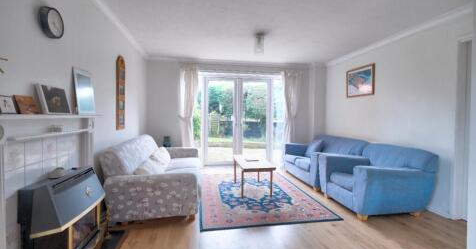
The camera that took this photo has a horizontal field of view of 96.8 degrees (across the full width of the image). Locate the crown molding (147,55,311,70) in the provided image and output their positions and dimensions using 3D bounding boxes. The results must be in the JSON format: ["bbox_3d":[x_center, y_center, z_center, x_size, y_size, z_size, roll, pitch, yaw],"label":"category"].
[{"bbox_3d":[-0.075,-1.408,4.840,3.831,0.096,0.102,0,2,-10],"label":"crown molding"}]

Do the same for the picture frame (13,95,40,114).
[{"bbox_3d":[-1.320,-0.121,1.323,0.020,0.115,0.152,-14,4,-10],"label":"picture frame"}]

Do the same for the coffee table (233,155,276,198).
[{"bbox_3d":[0.214,0.804,3.321,0.497,0.435,0.904,0,2,-10],"label":"coffee table"}]

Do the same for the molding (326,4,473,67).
[{"bbox_3d":[2.199,-1.299,3.468,0.102,0.102,2.588,0,2,-10],"label":"molding"}]

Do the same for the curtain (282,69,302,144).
[{"bbox_3d":[1.313,-0.178,5.046,0.520,2.237,0.147,0,2,-10],"label":"curtain"}]

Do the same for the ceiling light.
[{"bbox_3d":[0.327,-1.213,3.165,0.152,0.311,0.153,0,2,-10],"label":"ceiling light"}]

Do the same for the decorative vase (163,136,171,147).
[{"bbox_3d":[-1.442,0.364,4.277,0.158,0.226,0.158,0,2,-10],"label":"decorative vase"}]

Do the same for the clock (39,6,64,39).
[{"bbox_3d":[-1.400,-0.766,1.601,0.055,0.210,0.210,0,2,-10],"label":"clock"}]

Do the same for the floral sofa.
[{"bbox_3d":[-1.090,0.613,3.109,1.062,0.808,1.853,0,2,-10],"label":"floral sofa"}]

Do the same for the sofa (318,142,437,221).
[{"bbox_3d":[1.756,0.684,2.778,1.051,0.740,0.893,0,2,-10],"label":"sofa"}]

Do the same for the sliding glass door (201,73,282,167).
[{"bbox_3d":[0.115,-0.103,5.001,1.989,2.113,0.102,0,2,-10],"label":"sliding glass door"}]

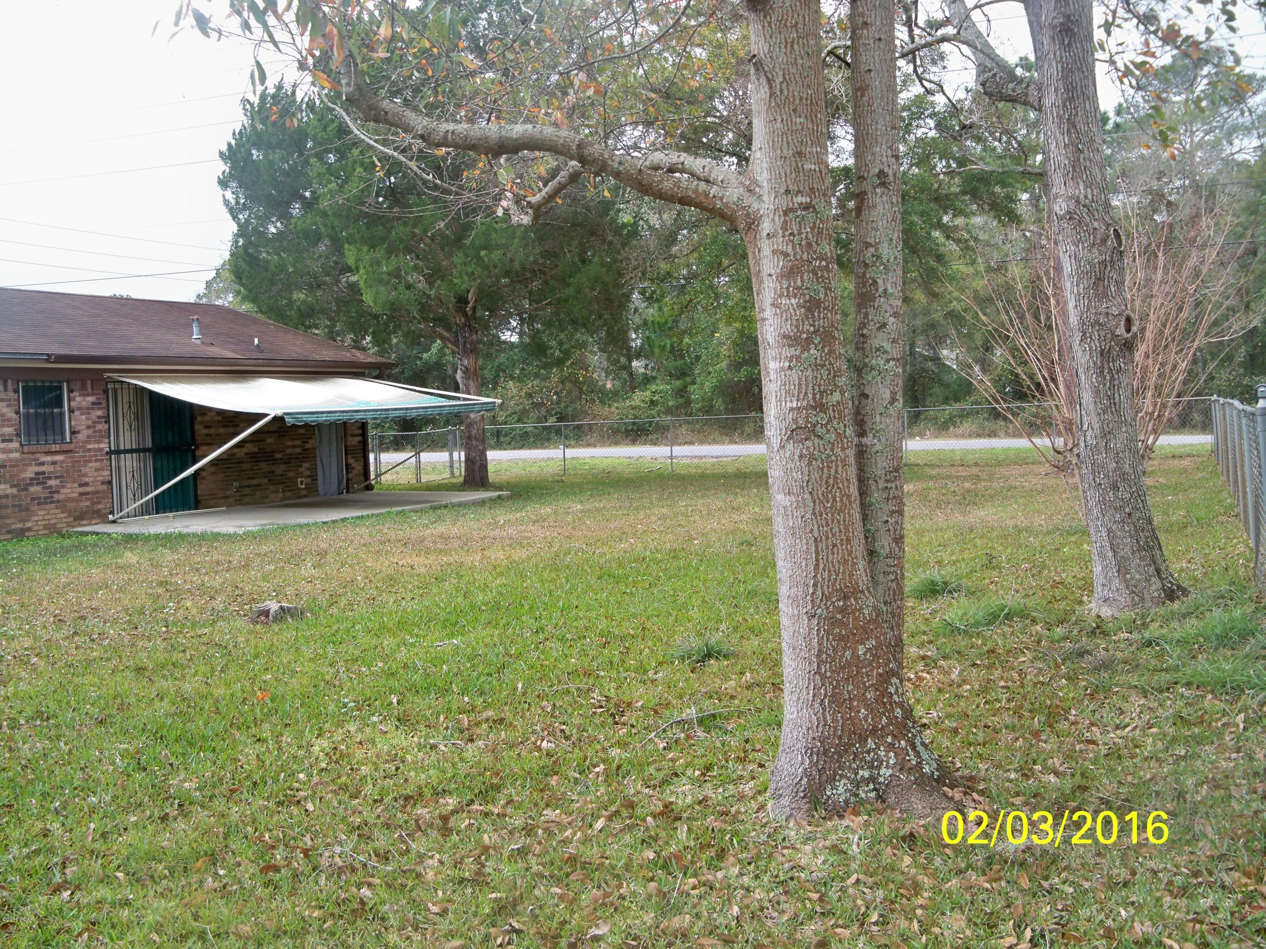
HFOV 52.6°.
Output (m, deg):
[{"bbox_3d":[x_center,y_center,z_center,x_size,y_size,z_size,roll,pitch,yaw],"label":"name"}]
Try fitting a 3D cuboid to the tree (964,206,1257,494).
[{"bbox_3d":[5.080,-1.220,13.750,3.100,3.500,2.900,-1,3,20],"label":"tree"}]

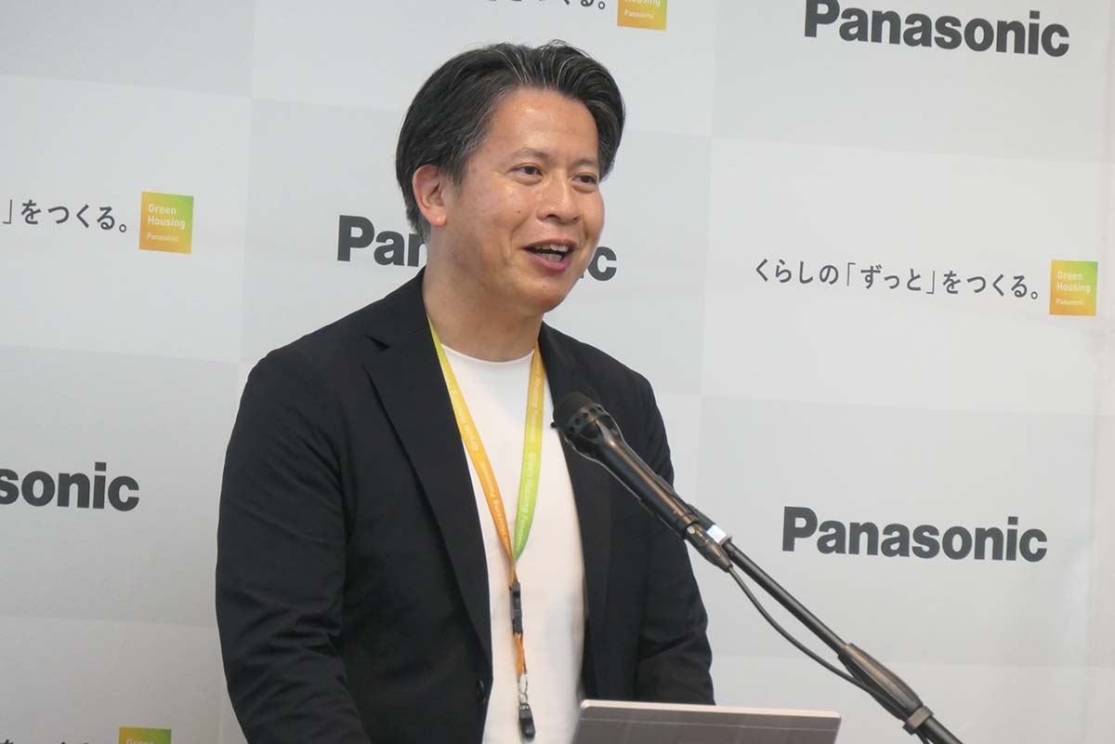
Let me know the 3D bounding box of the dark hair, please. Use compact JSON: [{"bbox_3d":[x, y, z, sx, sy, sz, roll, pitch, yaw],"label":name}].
[{"bbox_3d":[-0.043,-0.208,8.500,0.187,0.195,0.215,8,-8,-37],"label":"dark hair"}]

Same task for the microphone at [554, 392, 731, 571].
[{"bbox_3d":[0.076,0.098,8.280,0.224,0.044,0.044,45,21,22],"label":"microphone"}]

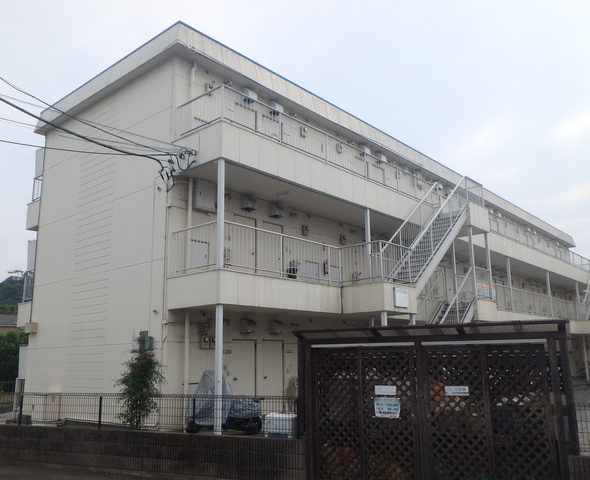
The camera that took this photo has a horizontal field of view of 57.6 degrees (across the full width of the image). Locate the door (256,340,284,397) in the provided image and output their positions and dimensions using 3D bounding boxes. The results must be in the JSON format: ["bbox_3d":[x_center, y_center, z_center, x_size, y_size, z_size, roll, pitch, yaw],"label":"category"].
[{"bbox_3d":[-0.530,3.431,13.432,0.080,1.820,0.800,-11,-16,40],"label":"door"}]

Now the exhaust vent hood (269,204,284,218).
[{"bbox_3d":[-0.488,-0.789,14.267,0.270,0.330,0.290,-11,-16,40],"label":"exhaust vent hood"}]

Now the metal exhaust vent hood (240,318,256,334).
[{"bbox_3d":[-1.162,2.135,13.275,0.250,0.320,0.300,-11,-16,40],"label":"metal exhaust vent hood"}]

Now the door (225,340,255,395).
[{"bbox_3d":[-1.188,3.285,12.695,0.080,1.820,0.800,-11,-16,40],"label":"door"}]

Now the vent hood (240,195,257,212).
[{"bbox_3d":[-1.157,-0.929,13.484,0.250,0.350,0.280,-11,-16,40],"label":"vent hood"}]

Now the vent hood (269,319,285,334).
[{"bbox_3d":[-0.441,2.201,13.682,0.270,0.380,0.300,-11,-16,40],"label":"vent hood"}]

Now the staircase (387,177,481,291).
[{"bbox_3d":[3.979,-0.224,16.030,1.080,4.220,4.000,-11,-16,40],"label":"staircase"}]

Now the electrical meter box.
[{"bbox_3d":[-2.068,-1.022,12.493,0.180,0.730,0.580,-11,-16,40],"label":"electrical meter box"}]

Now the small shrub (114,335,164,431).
[{"bbox_3d":[-3.054,2.837,10.600,0.820,1.800,0.860,-11,-16,40],"label":"small shrub"}]

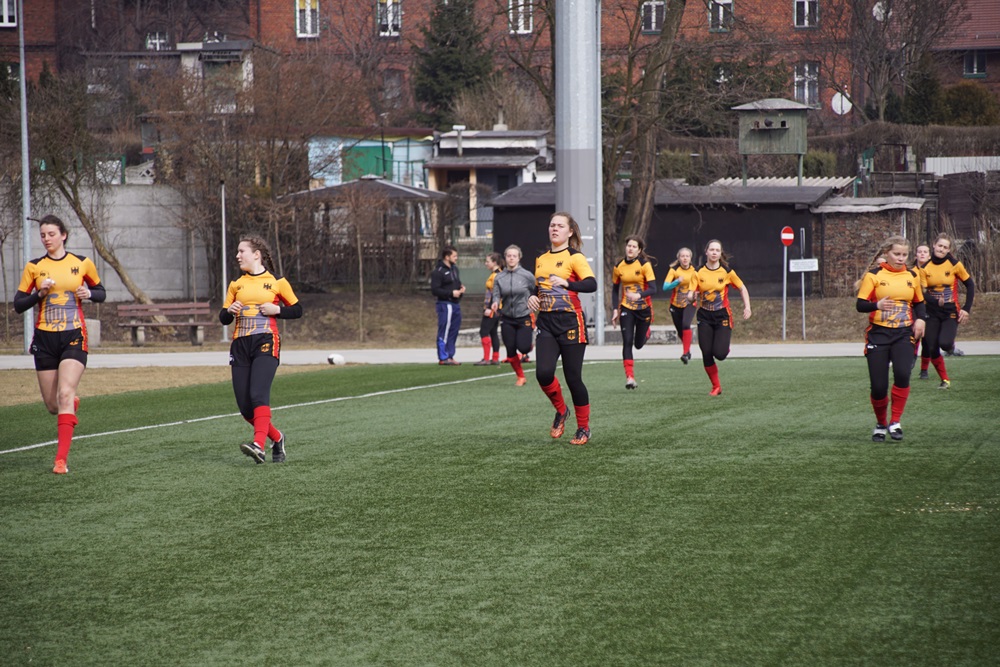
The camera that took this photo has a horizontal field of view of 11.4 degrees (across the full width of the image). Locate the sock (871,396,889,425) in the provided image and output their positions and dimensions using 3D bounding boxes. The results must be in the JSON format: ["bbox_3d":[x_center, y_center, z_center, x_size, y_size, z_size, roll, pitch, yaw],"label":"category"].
[{"bbox_3d":[2.876,0.586,37.800,0.120,0.240,0.125,-5,21,3],"label":"sock"}]

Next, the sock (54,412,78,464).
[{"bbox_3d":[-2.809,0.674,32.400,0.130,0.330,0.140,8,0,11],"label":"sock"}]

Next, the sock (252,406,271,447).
[{"bbox_3d":[-1.650,0.643,34.600,0.120,0.290,0.130,3,0,0],"label":"sock"}]

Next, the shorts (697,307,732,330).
[{"bbox_3d":[2.265,-0.158,52.800,0.360,0.260,0.260,0,1,18],"label":"shorts"}]

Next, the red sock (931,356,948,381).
[{"bbox_3d":[4.695,0.376,53.300,0.110,0.255,0.125,-21,5,16],"label":"red sock"}]

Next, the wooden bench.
[{"bbox_3d":[-6.479,-0.169,97.000,1.840,0.840,0.620,-1,1,-19],"label":"wooden bench"}]

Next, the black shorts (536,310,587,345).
[{"bbox_3d":[0.458,-0.051,36.600,0.345,0.270,0.250,0,1,25],"label":"black shorts"}]

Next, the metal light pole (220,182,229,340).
[{"bbox_3d":[-5.785,-1.522,105.000,0.160,3.400,0.160,-1,1,0],"label":"metal light pole"}]

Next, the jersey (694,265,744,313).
[{"bbox_3d":[2.257,-0.468,52.000,0.500,0.490,0.310,-1,6,15],"label":"jersey"}]

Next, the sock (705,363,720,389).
[{"bbox_3d":[2.222,0.442,52.000,0.115,0.250,0.125,-14,10,22],"label":"sock"}]

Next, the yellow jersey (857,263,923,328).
[{"bbox_3d":[2.983,-0.283,38.200,0.500,0.490,0.270,-1,1,-10],"label":"yellow jersey"}]

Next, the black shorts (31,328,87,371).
[{"bbox_3d":[-2.854,0.104,32.400,0.370,0.270,0.270,0,1,12],"label":"black shorts"}]

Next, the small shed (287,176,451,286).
[{"bbox_3d":[-3.159,-2.525,122.000,3.850,2.700,3.700,0,1,13],"label":"small shed"}]

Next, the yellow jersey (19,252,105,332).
[{"bbox_3d":[-2.863,-0.267,32.500,0.530,0.520,0.300,-1,1,6],"label":"yellow jersey"}]

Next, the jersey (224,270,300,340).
[{"bbox_3d":[-1.648,-0.194,34.700,0.470,0.490,0.280,0,1,22],"label":"jersey"}]

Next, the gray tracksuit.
[{"bbox_3d":[0.157,-0.477,58.200,0.500,0.600,0.330,0,1,12],"label":"gray tracksuit"}]

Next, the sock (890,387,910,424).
[{"bbox_3d":[3.052,0.541,38.100,0.130,0.280,0.135,7,0,-11],"label":"sock"}]

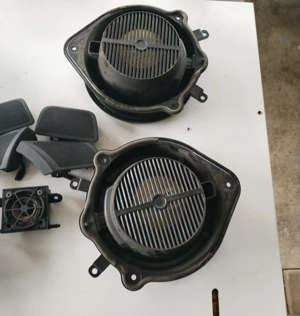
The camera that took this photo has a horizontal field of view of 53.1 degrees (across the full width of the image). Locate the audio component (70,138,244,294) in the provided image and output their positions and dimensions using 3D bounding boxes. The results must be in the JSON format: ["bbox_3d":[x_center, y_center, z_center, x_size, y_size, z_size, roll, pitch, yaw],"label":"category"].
[{"bbox_3d":[0.017,0.068,0.436,0.241,0.076,0.202,-15,76,-7],"label":"audio component"}]

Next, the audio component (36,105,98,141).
[{"bbox_3d":[-0.125,-0.051,0.483,0.095,0.032,0.048,8,74,-1],"label":"audio component"}]

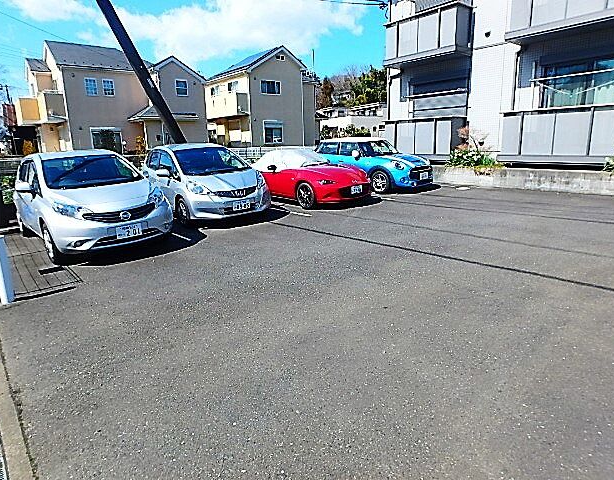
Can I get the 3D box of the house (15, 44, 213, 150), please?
[{"bbox_3d":[-12.717,-8.504,25.411,10.000,7.600,7.500,-12,17,-34],"label":"house"}]

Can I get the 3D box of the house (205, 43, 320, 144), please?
[{"bbox_3d":[-3.709,-10.292,30.468,5.950,8.000,8.250,-12,17,-34],"label":"house"}]

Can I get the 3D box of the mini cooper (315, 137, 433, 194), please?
[{"bbox_3d":[1.879,-2.280,11.493,1.747,1.415,3.850,-14,19,-37],"label":"mini cooper"}]

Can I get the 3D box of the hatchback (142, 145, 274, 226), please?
[{"bbox_3d":[-2.390,-1.358,8.659,1.715,1.525,3.900,-14,19,-36],"label":"hatchback"}]

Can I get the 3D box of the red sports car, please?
[{"bbox_3d":[-0.108,-1.648,9.853,1.755,1.235,3.915,-14,19,-37],"label":"red sports car"}]

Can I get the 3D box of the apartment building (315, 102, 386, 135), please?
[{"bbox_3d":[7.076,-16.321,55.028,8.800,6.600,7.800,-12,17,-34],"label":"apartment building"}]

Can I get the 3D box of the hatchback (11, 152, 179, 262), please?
[{"bbox_3d":[-3.785,-0.747,6.612,1.715,1.525,4.100,-16,20,-40],"label":"hatchback"}]

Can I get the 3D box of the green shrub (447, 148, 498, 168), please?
[{"bbox_3d":[4.555,-2.283,10.785,0.650,0.560,1.100,-14,19,-39],"label":"green shrub"}]

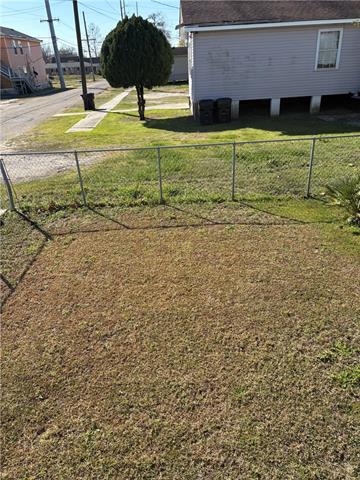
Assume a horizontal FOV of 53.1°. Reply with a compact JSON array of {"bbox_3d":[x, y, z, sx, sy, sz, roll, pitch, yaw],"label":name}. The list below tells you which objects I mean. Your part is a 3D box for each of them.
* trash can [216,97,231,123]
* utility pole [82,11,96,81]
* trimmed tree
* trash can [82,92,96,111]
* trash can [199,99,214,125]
[{"bbox_3d":[2.054,-6.299,17.497,0.660,1.090,0.780,-4,27,-2],"label":"trash can"},{"bbox_3d":[-15.291,-32.649,61.171,0.320,10.400,0.320,-4,27,-2],"label":"utility pole"},{"bbox_3d":[-2.156,-8.771,18.552,3.650,5.000,3.650,-4,27,-2],"label":"trimmed tree"},{"bbox_3d":[-6.306,-9.676,25.224,0.800,1.090,0.670,-4,27,-2],"label":"trash can"},{"bbox_3d":[1.243,-6.155,17.301,0.660,1.090,0.780,-4,27,-2],"label":"trash can"}]

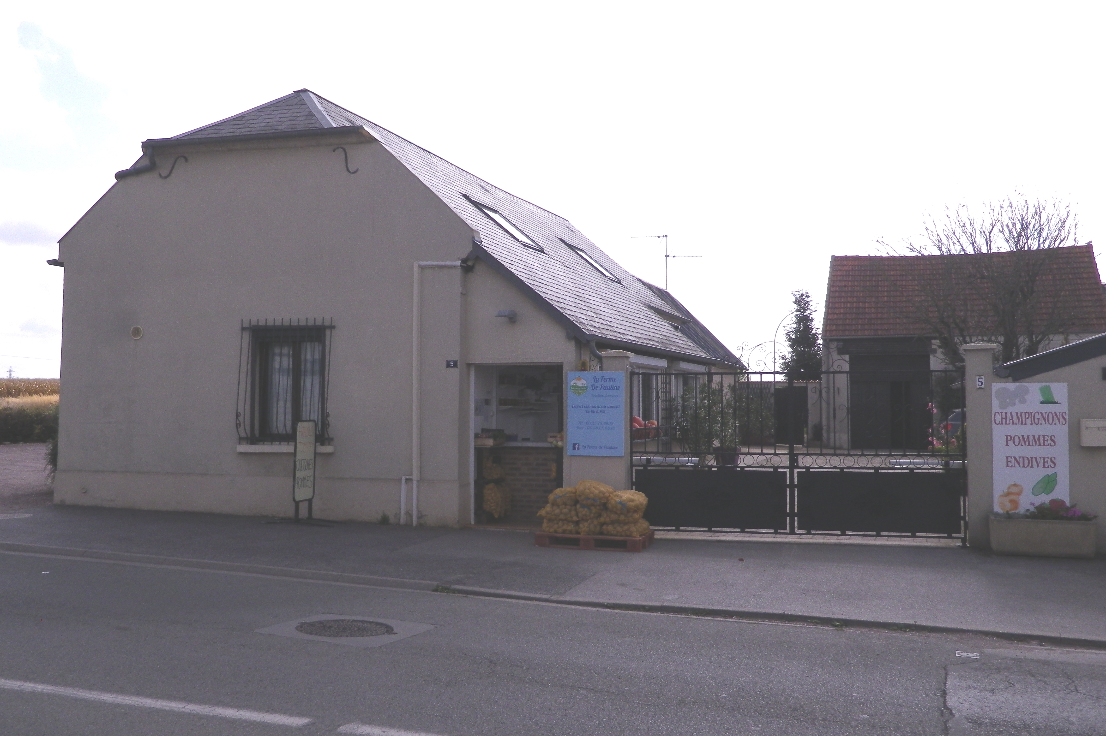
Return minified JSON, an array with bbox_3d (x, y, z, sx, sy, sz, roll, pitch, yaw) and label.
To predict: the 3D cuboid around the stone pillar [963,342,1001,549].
[{"bbox_3d":[4.805,0.874,11.846,0.360,2.290,0.360,-1,-2,16],"label":"stone pillar"}]

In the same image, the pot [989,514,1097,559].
[{"bbox_3d":[5.234,1.799,11.254,1.000,0.400,0.400,-1,-2,16],"label":"pot"}]

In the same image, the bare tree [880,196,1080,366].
[{"bbox_3d":[9.949,-0.853,24.500,4.100,5.900,4.000,-1,-2,16],"label":"bare tree"}]

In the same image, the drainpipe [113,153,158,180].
[{"bbox_3d":[-5.781,-2.786,14.590,0.570,0.340,0.220,-1,-2,16],"label":"drainpipe"}]

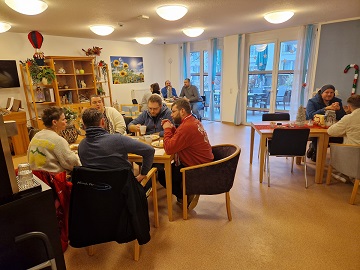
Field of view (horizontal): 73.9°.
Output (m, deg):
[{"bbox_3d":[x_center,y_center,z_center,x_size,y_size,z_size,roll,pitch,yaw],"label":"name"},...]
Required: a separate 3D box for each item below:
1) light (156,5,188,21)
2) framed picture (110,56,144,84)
[{"bbox_3d":[-0.113,-1.831,3.659,0.470,0.145,0.470,-2,15,0],"label":"light"},{"bbox_3d":[-1.555,-1.983,7.348,0.030,0.780,1.180,12,20,41],"label":"framed picture"}]

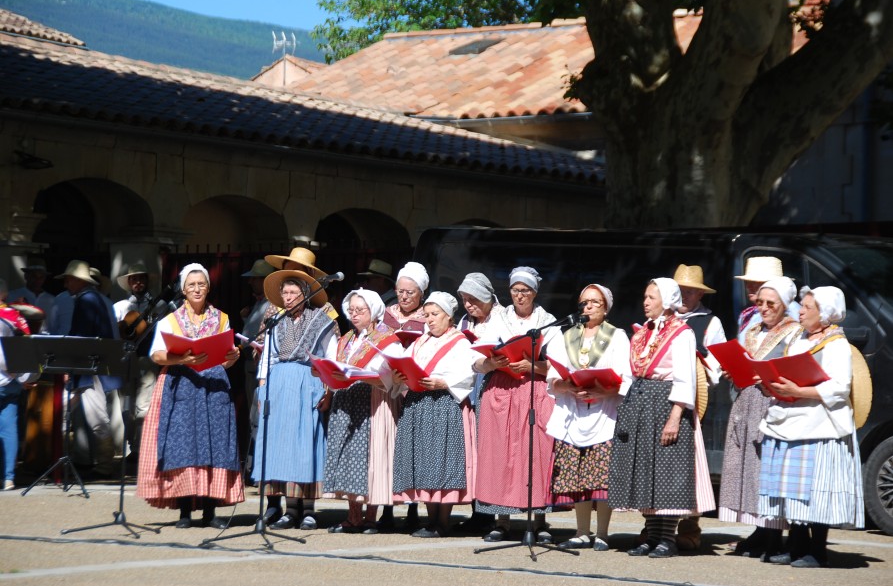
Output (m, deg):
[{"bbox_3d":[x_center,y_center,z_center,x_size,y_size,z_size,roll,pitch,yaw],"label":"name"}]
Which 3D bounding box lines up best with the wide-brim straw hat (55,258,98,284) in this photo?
[{"bbox_3d":[-2.913,-0.161,27.800,0.370,0.170,0.340,8,-2,-22],"label":"wide-brim straw hat"}]

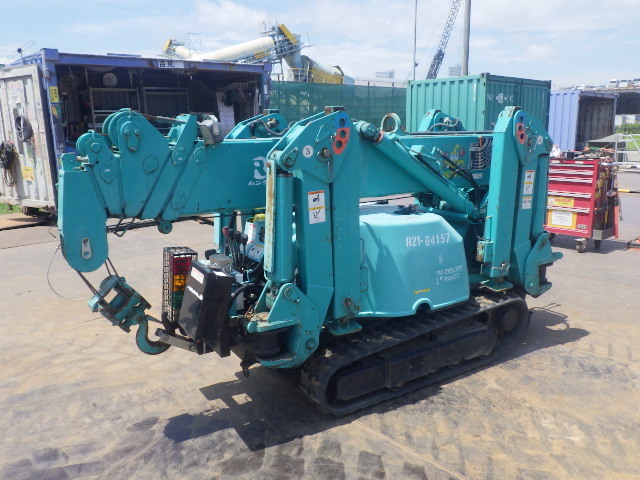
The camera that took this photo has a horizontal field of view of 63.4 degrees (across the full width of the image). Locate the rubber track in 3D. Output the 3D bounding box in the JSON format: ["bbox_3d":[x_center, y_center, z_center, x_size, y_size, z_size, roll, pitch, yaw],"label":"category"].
[{"bbox_3d":[0.593,0.579,2.866,1.519,0.362,0.200,-8,14,-31],"label":"rubber track"}]

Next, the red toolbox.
[{"bbox_3d":[2.891,-0.424,5.903,0.500,0.980,0.740,-10,15,-35],"label":"red toolbox"}]

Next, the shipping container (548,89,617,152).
[{"bbox_3d":[10.236,-4.712,21.472,3.700,2.500,2.440,-11,16,-40],"label":"shipping container"}]

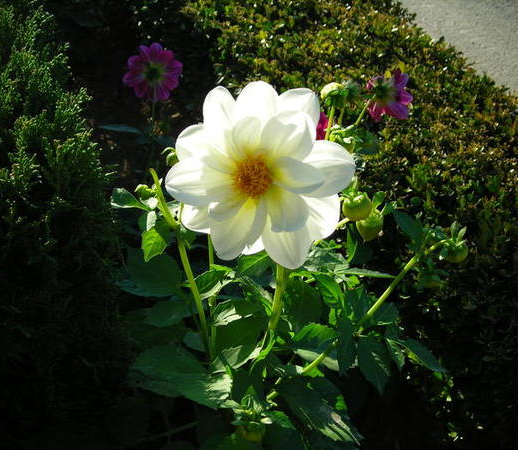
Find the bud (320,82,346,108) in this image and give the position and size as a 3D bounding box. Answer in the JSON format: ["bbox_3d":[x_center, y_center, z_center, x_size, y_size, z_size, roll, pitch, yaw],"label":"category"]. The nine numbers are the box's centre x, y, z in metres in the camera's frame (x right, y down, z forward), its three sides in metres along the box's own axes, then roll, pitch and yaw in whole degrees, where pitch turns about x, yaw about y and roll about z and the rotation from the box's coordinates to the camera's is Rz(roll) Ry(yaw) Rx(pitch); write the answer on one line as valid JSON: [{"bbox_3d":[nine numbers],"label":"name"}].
[{"bbox_3d":[0.065,-0.114,0.580,0.021,0.021,0.021,6,21,0],"label":"bud"}]

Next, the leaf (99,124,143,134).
[{"bbox_3d":[-0.192,-0.133,0.920,0.061,0.007,0.020,0,35,0],"label":"leaf"}]

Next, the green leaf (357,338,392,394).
[{"bbox_3d":[0.094,0.115,0.540,0.029,0.046,0.017,0,35,0],"label":"green leaf"}]

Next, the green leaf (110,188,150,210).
[{"bbox_3d":[-0.101,-0.020,0.515,0.028,0.008,0.018,9,41,-21],"label":"green leaf"}]

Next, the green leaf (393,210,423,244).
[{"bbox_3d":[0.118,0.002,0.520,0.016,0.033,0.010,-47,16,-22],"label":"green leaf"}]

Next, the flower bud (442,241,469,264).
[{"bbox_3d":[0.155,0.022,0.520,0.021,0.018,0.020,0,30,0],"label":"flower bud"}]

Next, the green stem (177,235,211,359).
[{"bbox_3d":[-0.049,0.054,0.500,0.007,0.114,0.007,-7,29,5],"label":"green stem"}]

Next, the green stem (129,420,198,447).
[{"bbox_3d":[-0.093,0.203,0.640,0.070,0.006,0.006,-21,0,12],"label":"green stem"}]

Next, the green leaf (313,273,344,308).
[{"bbox_3d":[0.053,0.050,0.500,0.023,0.023,0.016,0,35,0],"label":"green leaf"}]

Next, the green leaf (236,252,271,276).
[{"bbox_3d":[-0.005,0.032,0.557,0.038,0.008,0.024,-30,50,-23],"label":"green leaf"}]

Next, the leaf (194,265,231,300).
[{"bbox_3d":[-0.038,0.047,0.547,0.035,0.009,0.021,-34,42,-25],"label":"leaf"}]

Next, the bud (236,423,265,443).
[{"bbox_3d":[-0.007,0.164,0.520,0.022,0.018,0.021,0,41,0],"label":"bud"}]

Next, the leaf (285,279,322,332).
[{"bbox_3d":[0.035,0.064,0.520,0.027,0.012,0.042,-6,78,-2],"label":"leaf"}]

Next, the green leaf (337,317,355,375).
[{"bbox_3d":[0.069,0.095,0.520,0.014,0.043,0.017,0,35,0],"label":"green leaf"}]

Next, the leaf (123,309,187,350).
[{"bbox_3d":[-0.091,0.092,0.580,0.056,0.020,0.037,0,35,0],"label":"leaf"}]

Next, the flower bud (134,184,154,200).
[{"bbox_3d":[-0.084,-0.024,0.480,0.014,0.012,0.013,0,35,0],"label":"flower bud"}]

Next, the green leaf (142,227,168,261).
[{"bbox_3d":[-0.083,0.014,0.522,0.019,0.007,0.027,7,79,7],"label":"green leaf"}]

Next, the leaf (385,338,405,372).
[{"bbox_3d":[0.114,0.108,0.550,0.017,0.023,0.014,0,35,0],"label":"leaf"}]

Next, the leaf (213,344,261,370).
[{"bbox_3d":[-0.018,0.111,0.552,0.042,0.009,0.020,-16,36,-21],"label":"leaf"}]

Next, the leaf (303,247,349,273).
[{"bbox_3d":[0.055,0.029,0.557,0.042,0.010,0.024,16,37,-21],"label":"leaf"}]

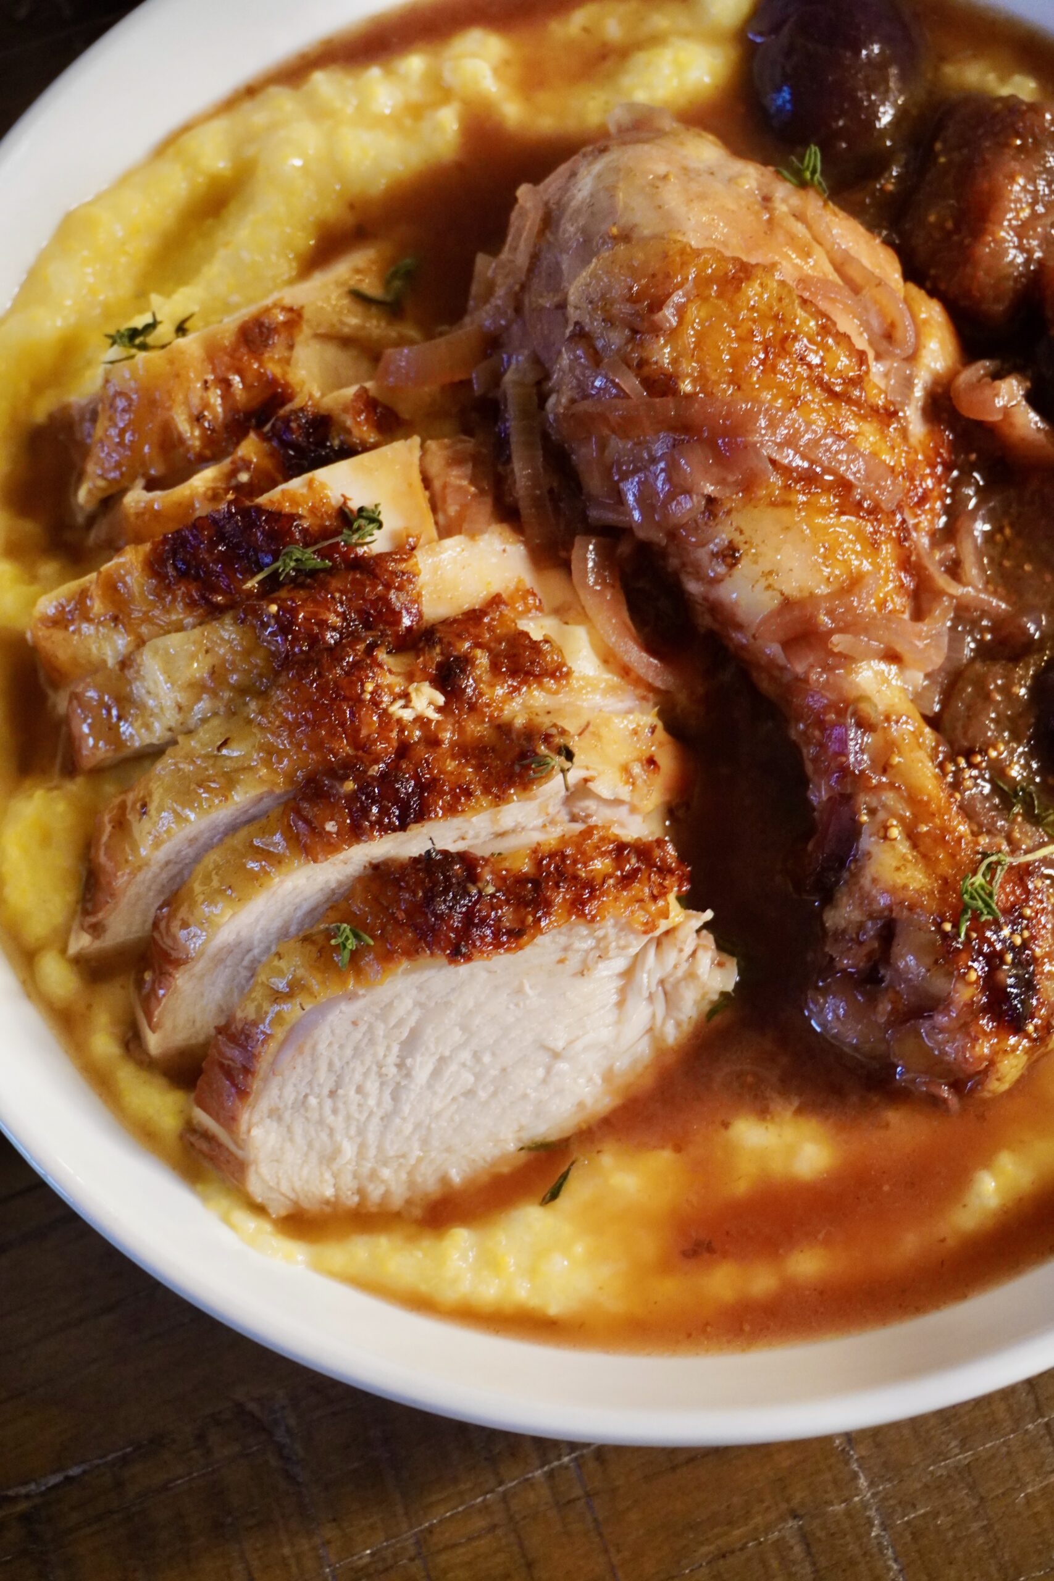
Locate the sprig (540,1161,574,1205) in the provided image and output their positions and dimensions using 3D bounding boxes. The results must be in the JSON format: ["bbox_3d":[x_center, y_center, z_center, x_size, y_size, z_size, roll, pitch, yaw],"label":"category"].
[{"bbox_3d":[0.004,0.050,0.352,0.002,0.002,0.007,34,69,14],"label":"sprig"}]

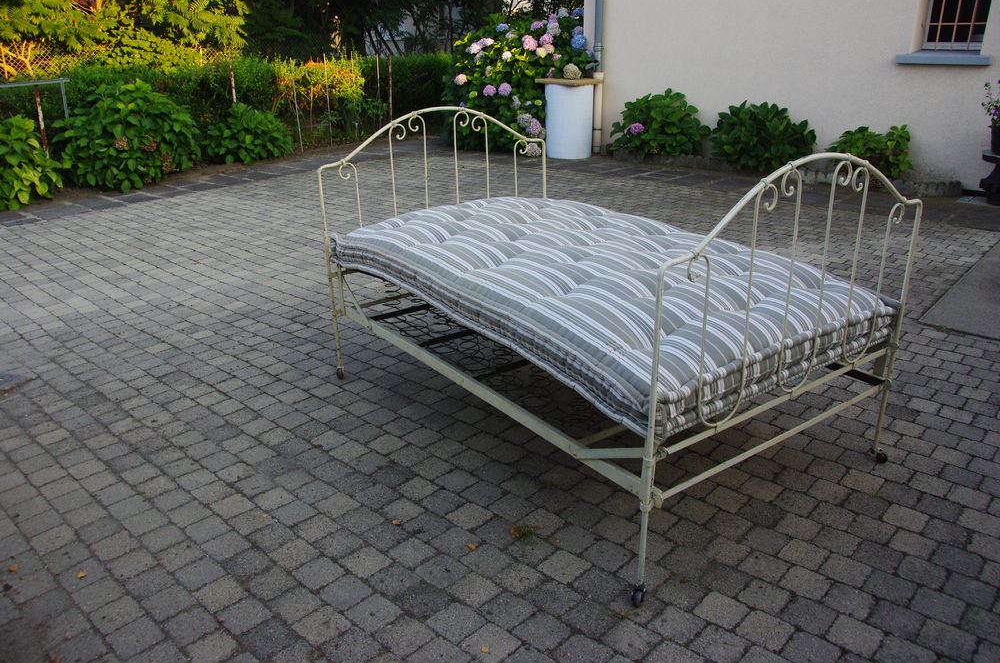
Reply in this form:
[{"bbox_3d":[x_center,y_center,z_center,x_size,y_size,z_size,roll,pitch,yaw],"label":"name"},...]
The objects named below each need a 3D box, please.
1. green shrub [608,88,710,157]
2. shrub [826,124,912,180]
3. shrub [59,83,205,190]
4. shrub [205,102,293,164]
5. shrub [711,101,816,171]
[{"bbox_3d":[1.841,-2.421,8.747,1.250,0.750,0.880,17,28,39],"label":"green shrub"},{"bbox_3d":[3.660,-1.771,7.444,0.800,0.500,0.580,17,28,39],"label":"shrub"},{"bbox_3d":[-4.253,-2.271,8.597,1.350,1.150,1.600,11,25,30],"label":"shrub"},{"bbox_3d":[-3.417,-2.721,10.204,1.050,0.760,1.200,11,25,30],"label":"shrub"},{"bbox_3d":[2.801,-2.071,8.007,1.120,0.700,0.800,17,28,39],"label":"shrub"}]

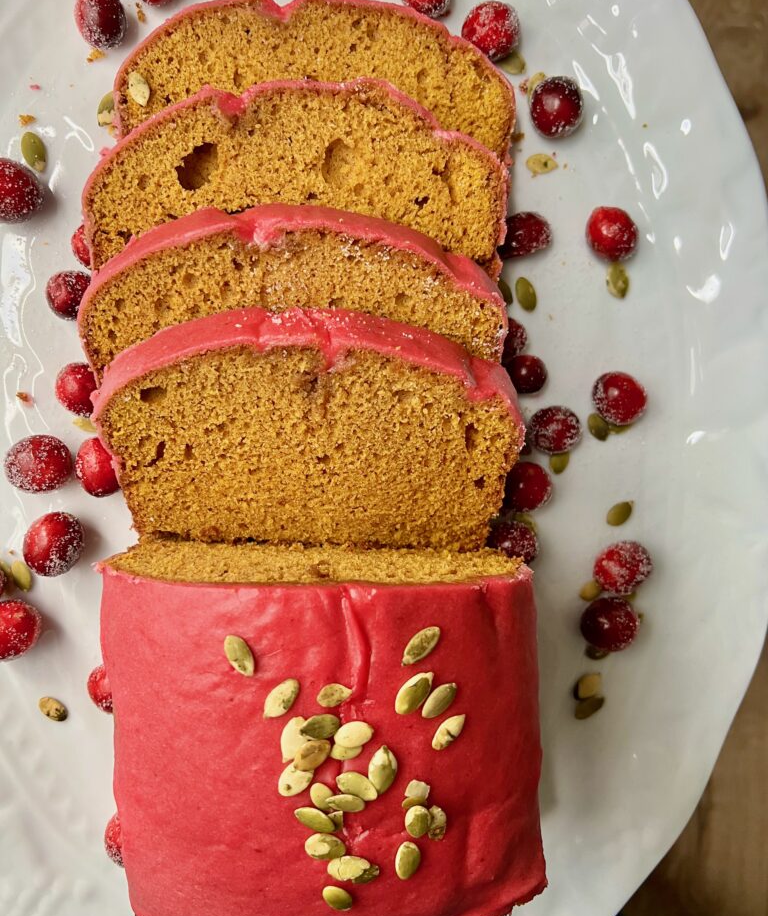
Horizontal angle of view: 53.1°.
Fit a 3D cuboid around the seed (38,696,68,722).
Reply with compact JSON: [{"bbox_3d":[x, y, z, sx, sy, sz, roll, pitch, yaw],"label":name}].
[{"bbox_3d":[-0.117,0.089,0.273,0.011,0.003,0.007,35,90,0],"label":"seed"}]

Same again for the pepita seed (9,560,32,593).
[{"bbox_3d":[-0.118,0.038,0.249,0.006,0.003,0.011,-22,91,0],"label":"pepita seed"}]

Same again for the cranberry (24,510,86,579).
[{"bbox_3d":[-0.104,0.027,0.241,0.019,0.019,0.021,40,90,-1],"label":"cranberry"}]

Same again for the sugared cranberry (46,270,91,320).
[{"bbox_3d":[-0.100,-0.052,0.244,0.015,0.015,0.015,0,91,-1],"label":"sugared cranberry"}]

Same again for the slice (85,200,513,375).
[{"bbox_3d":[-0.025,-0.036,0.226,0.119,0.018,0.070,0,124,0],"label":"slice"}]

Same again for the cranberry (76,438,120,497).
[{"bbox_3d":[-0.090,0.003,0.244,0.015,0.015,0.019,-10,91,0],"label":"cranberry"}]

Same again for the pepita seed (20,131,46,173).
[{"bbox_3d":[-0.116,-0.101,0.254,0.007,0.003,0.014,-21,94,1],"label":"pepita seed"}]

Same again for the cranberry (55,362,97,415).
[{"bbox_3d":[-0.106,-0.024,0.267,0.017,0.017,0.018,0,90,0],"label":"cranberry"}]

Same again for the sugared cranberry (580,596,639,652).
[{"bbox_3d":[0.076,0.056,0.259,0.019,0.018,0.018,0,94,0],"label":"sugared cranberry"}]

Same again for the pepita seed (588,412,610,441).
[{"bbox_3d":[0.076,-0.011,0.273,0.006,0.003,0.011,-27,90,0],"label":"pepita seed"}]

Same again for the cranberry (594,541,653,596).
[{"bbox_3d":[0.083,0.038,0.266,0.020,0.018,0.018,-15,90,0],"label":"cranberry"}]

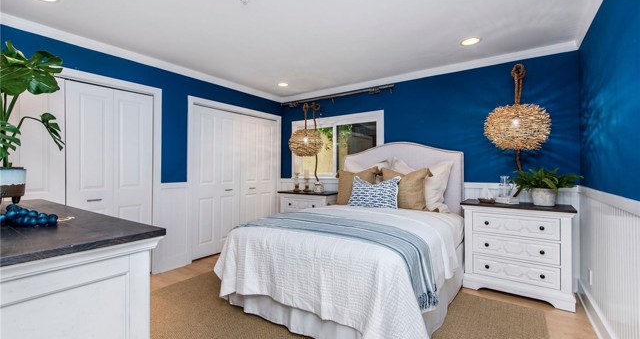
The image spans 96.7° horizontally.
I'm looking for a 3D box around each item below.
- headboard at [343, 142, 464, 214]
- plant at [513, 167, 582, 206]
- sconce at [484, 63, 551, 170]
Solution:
[{"bbox_3d":[1.026,0.399,3.742,1.580,1.500,0.100,0,0,35],"label":"headboard"},{"bbox_3d":[2.172,0.166,2.738,0.530,0.370,0.430,0,0,35],"label":"plant"},{"bbox_3d":[1.951,-0.527,2.822,0.540,1.070,0.540,0,0,35],"label":"sconce"}]

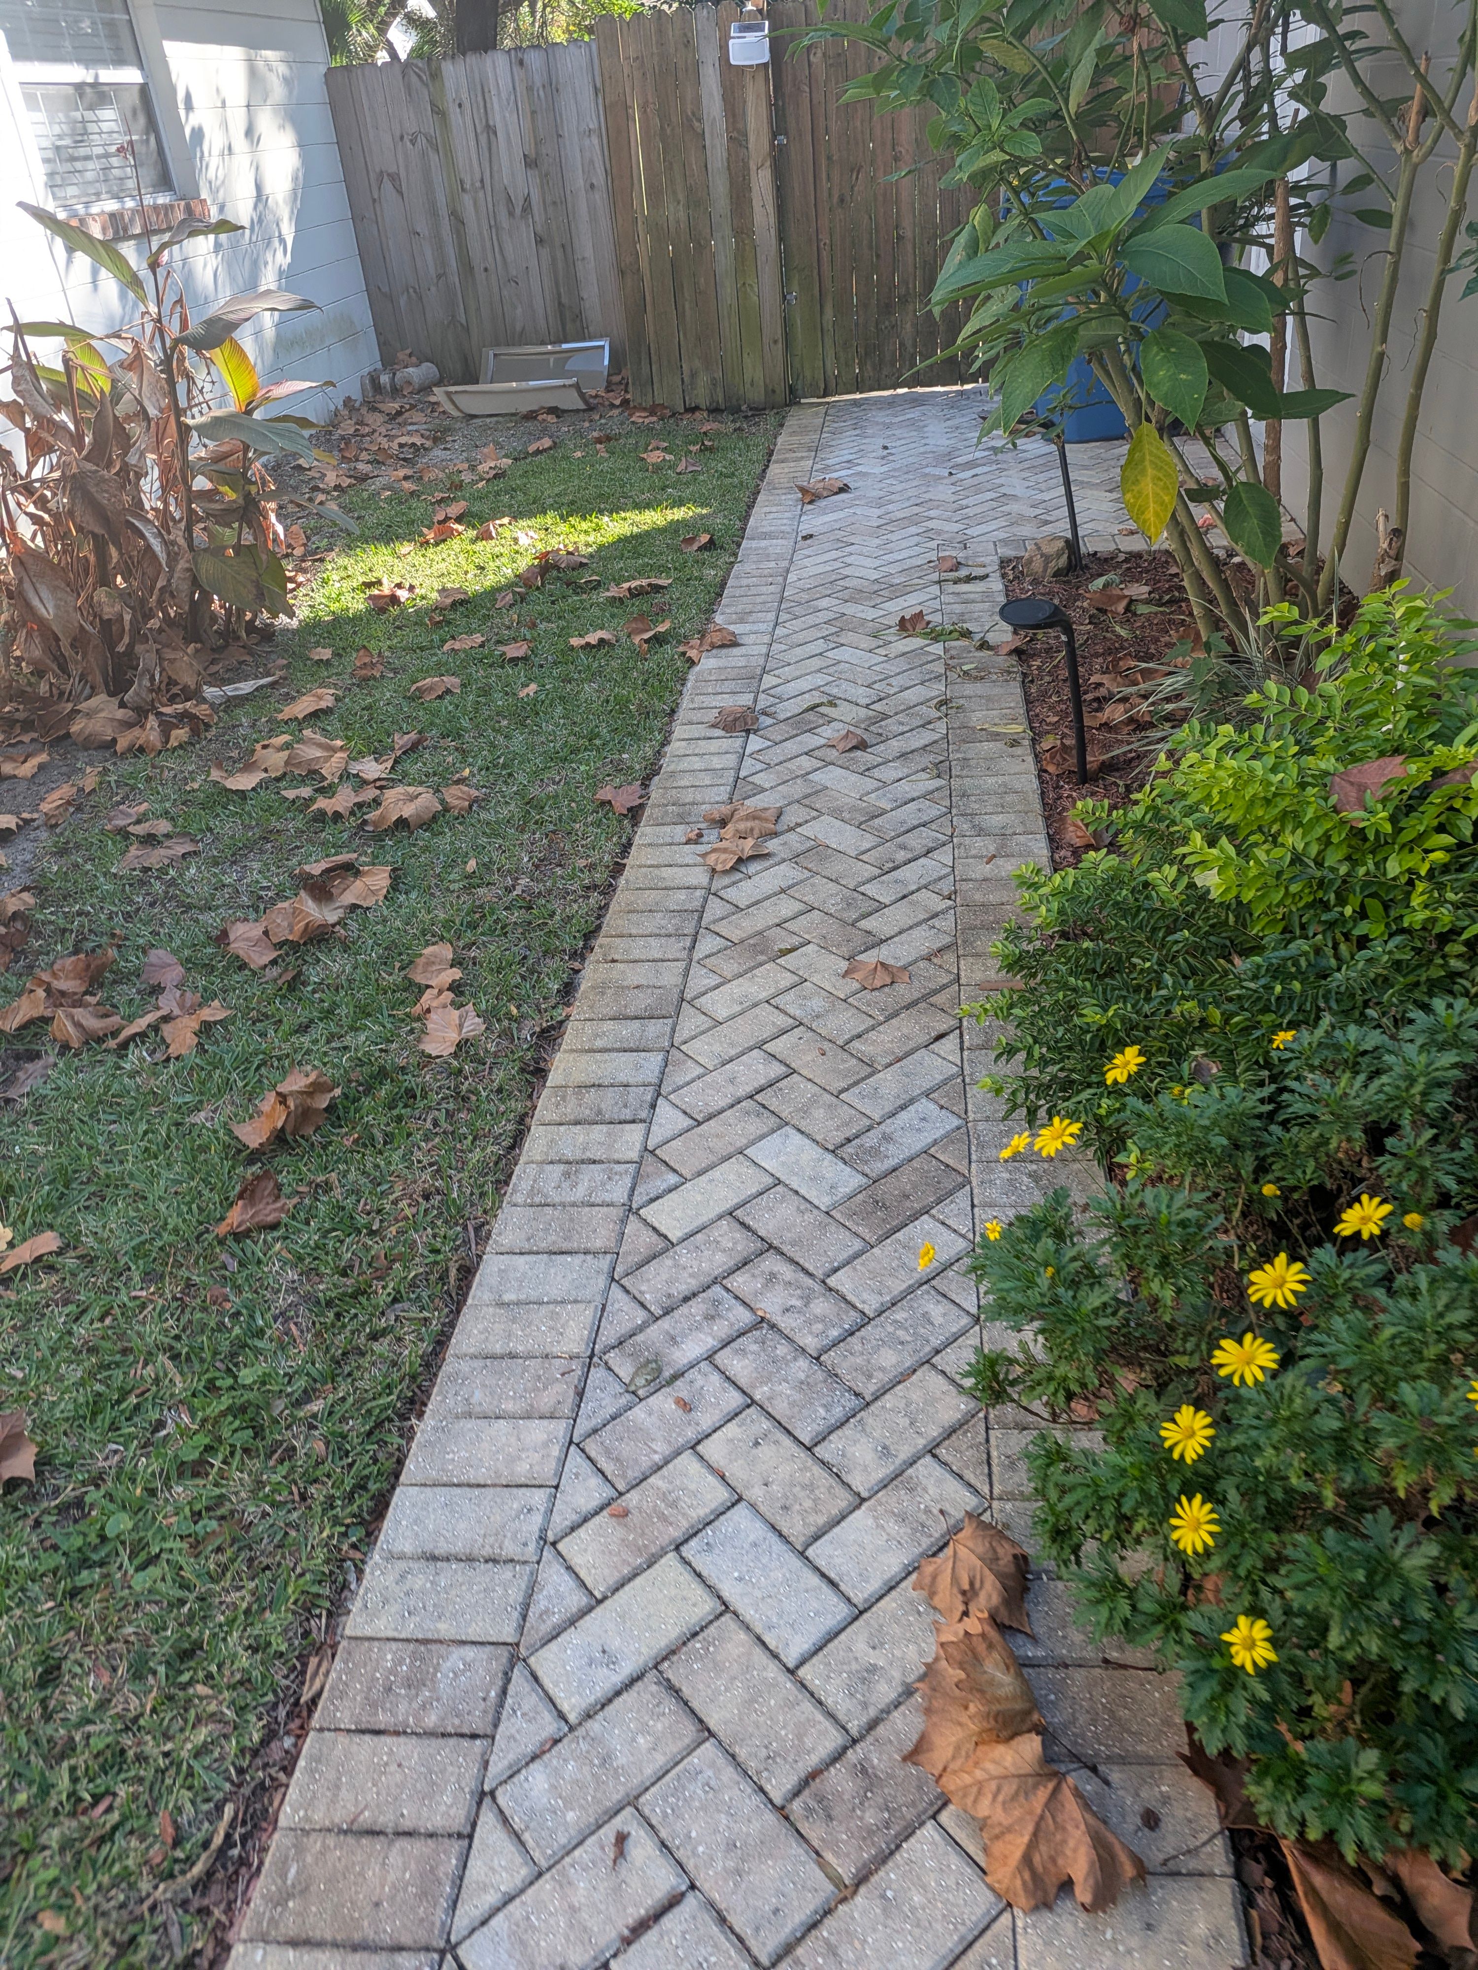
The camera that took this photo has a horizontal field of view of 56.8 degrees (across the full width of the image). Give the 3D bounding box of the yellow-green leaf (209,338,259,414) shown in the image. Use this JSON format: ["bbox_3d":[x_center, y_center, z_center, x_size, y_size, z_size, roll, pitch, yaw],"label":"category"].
[{"bbox_3d":[-1.613,-1.956,4.345,0.120,0.270,0.090,-6,33,0],"label":"yellow-green leaf"}]

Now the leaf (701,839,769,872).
[{"bbox_3d":[-0.015,-0.290,3.026,0.150,0.036,0.130,16,39,30],"label":"leaf"}]

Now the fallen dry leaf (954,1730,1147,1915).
[{"bbox_3d":[0.285,0.791,1.295,0.150,0.040,0.140,15,38,29],"label":"fallen dry leaf"}]

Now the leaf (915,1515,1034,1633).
[{"bbox_3d":[0.263,0.654,1.511,0.118,0.040,0.138,-19,35,-19],"label":"leaf"}]

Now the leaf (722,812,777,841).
[{"bbox_3d":[0.033,-0.373,3.143,0.140,0.040,0.120,-6,33,0],"label":"leaf"}]

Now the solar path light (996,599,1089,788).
[{"bbox_3d":[0.692,-0.639,3.092,0.158,0.450,0.120,-2,40,18],"label":"solar path light"}]

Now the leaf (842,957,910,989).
[{"bbox_3d":[0.256,-0.021,2.566,0.135,0.034,0.100,2,34,12],"label":"leaf"}]

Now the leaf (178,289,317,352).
[{"bbox_3d":[-1.522,-2.056,4.229,0.450,0.140,0.150,-7,32,9],"label":"leaf"}]

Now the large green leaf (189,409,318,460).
[{"bbox_3d":[-1.568,-1.755,4.370,0.450,0.100,0.150,18,36,5],"label":"large green leaf"}]

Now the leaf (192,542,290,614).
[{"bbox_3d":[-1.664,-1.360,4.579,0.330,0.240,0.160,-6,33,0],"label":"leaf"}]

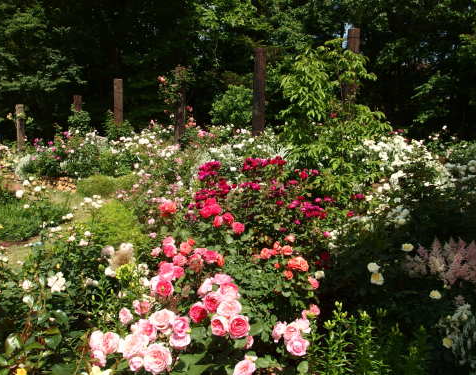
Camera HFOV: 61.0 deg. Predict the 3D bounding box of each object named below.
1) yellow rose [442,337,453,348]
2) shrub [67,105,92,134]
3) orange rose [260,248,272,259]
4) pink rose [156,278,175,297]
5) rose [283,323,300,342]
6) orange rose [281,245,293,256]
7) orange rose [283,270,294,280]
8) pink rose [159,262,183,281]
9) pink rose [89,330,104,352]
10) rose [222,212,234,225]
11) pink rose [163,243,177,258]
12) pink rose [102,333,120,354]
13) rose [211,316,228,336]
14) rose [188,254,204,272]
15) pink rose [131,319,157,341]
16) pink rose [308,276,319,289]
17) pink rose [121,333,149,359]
[{"bbox_3d":[1.013,0.750,1.950,0.050,0.056,0.050,2,8,17],"label":"yellow rose"},{"bbox_3d":[-3.919,-1.657,10.000,0.640,0.780,0.620,0,8,0],"label":"shrub"},{"bbox_3d":[0.176,0.408,2.500,0.072,0.054,0.069,2,10,4],"label":"orange rose"},{"bbox_3d":[-0.350,0.485,1.950,0.085,0.085,0.075,-1,8,-9],"label":"pink rose"},{"bbox_3d":[0.227,0.610,1.700,0.075,0.082,0.070,0,8,0],"label":"rose"},{"bbox_3d":[0.300,0.385,2.450,0.070,0.068,0.065,-1,8,-6],"label":"orange rose"},{"bbox_3d":[0.293,0.511,2.350,0.068,0.051,0.065,2,10,8],"label":"orange rose"},{"bbox_3d":[-0.342,0.426,2.050,0.122,0.085,0.080,-2,10,-10],"label":"pink rose"},{"bbox_3d":[-0.542,0.590,1.550,0.065,0.080,0.065,2,8,17],"label":"pink rose"},{"bbox_3d":[-0.070,0.230,3.000,0.086,0.077,0.083,1,10,-1],"label":"rose"},{"bbox_3d":[-0.381,0.350,2.250,0.078,0.083,0.070,-2,10,-10],"label":"pink rose"},{"bbox_3d":[-0.483,0.598,1.550,0.070,0.084,0.068,-2,8,-11],"label":"pink rose"},{"bbox_3d":[-0.075,0.563,1.650,0.073,0.084,0.070,0,10,0],"label":"rose"},{"bbox_3d":[-0.221,0.404,2.150,0.085,0.090,0.080,-1,8,-6],"label":"rose"},{"bbox_3d":[-0.379,0.569,1.620,0.104,0.082,0.080,-7,12,-34],"label":"pink rose"},{"bbox_3d":[0.423,0.529,2.250,0.060,0.070,0.060,-2,8,-17],"label":"pink rose"},{"bbox_3d":[-0.389,0.594,1.520,0.102,0.085,0.098,-2,10,-15],"label":"pink rose"}]

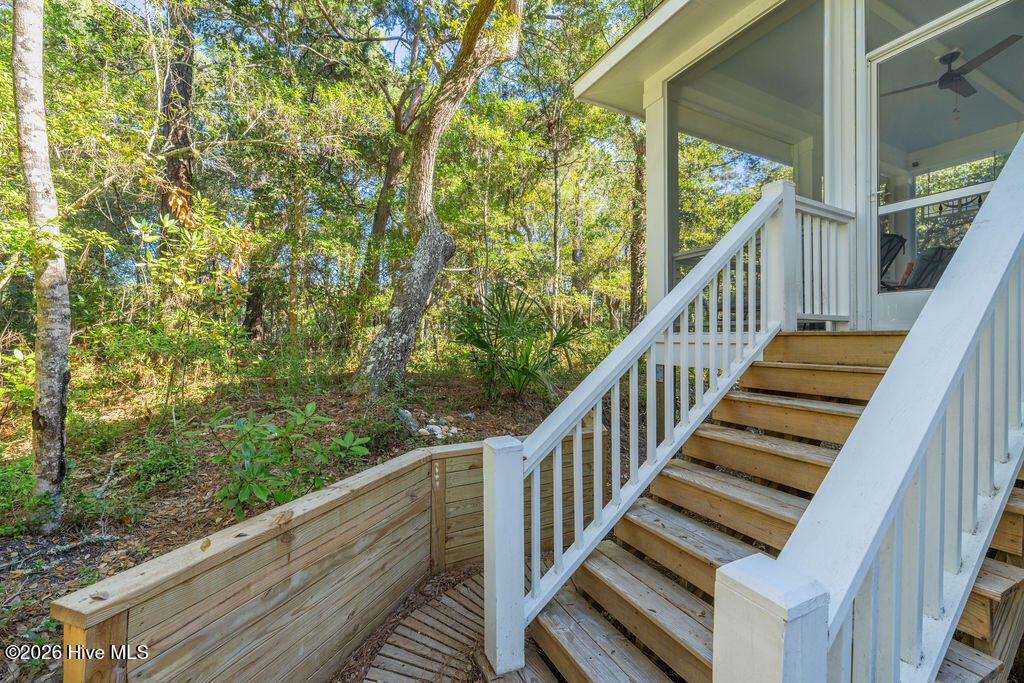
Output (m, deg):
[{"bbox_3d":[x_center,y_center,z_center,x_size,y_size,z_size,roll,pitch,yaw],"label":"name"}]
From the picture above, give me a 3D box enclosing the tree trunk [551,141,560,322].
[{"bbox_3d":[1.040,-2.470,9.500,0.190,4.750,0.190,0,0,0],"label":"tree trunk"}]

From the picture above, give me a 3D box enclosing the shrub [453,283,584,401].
[{"bbox_3d":[0.085,0.010,4.500,1.450,1.300,1.350,0,0,0],"label":"shrub"}]

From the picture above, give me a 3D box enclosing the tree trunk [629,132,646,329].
[{"bbox_3d":[3.000,-2.550,9.500,0.420,5.180,0.400,0,0,0],"label":"tree trunk"}]

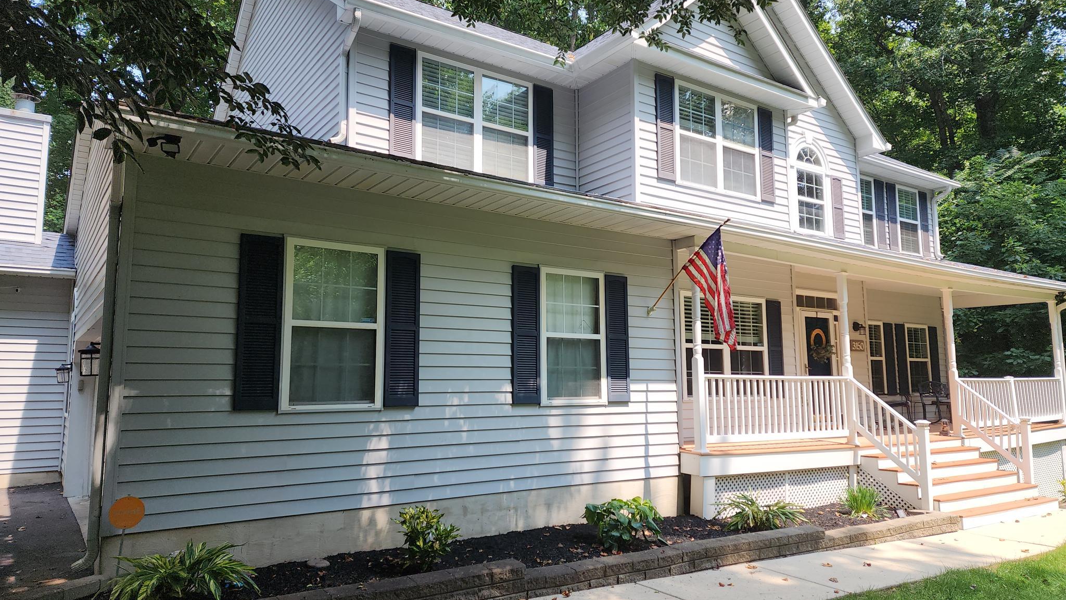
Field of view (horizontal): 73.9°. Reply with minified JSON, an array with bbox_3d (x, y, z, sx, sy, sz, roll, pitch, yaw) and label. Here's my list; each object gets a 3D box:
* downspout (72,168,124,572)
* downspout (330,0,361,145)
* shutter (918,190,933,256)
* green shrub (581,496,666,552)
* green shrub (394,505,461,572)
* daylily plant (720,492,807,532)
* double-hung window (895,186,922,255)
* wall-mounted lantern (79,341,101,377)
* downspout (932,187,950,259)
[{"bbox_3d":[-3.383,0.452,5.509,0.160,3.215,0.090,4,-8,-35],"label":"downspout"},{"bbox_3d":[-2.192,-2.638,8.317,0.190,1.540,0.610,4,-8,-35],"label":"downspout"},{"bbox_3d":[8.809,-1.701,15.861,0.370,1.490,0.050,4,-8,-35],"label":"shutter"},{"bbox_3d":[0.869,2.093,6.724,0.720,0.470,0.620,4,-8,-35],"label":"green shrub"},{"bbox_3d":[-0.862,1.912,5.771,0.510,0.480,0.460,4,-8,-35],"label":"green shrub"},{"bbox_3d":[2.507,2.297,7.822,0.880,0.370,0.720,4,-8,-35],"label":"daylily plant"},{"bbox_3d":[8.254,-1.732,15.512,0.940,1.500,0.090,4,-8,-35],"label":"double-hung window"},{"bbox_3d":[-3.622,0.498,5.815,0.195,0.280,0.170,4,-8,-35],"label":"wall-mounted lantern"},{"bbox_3d":[9.266,-1.723,15.958,0.100,1.610,0.430,4,-8,-35],"label":"downspout"}]

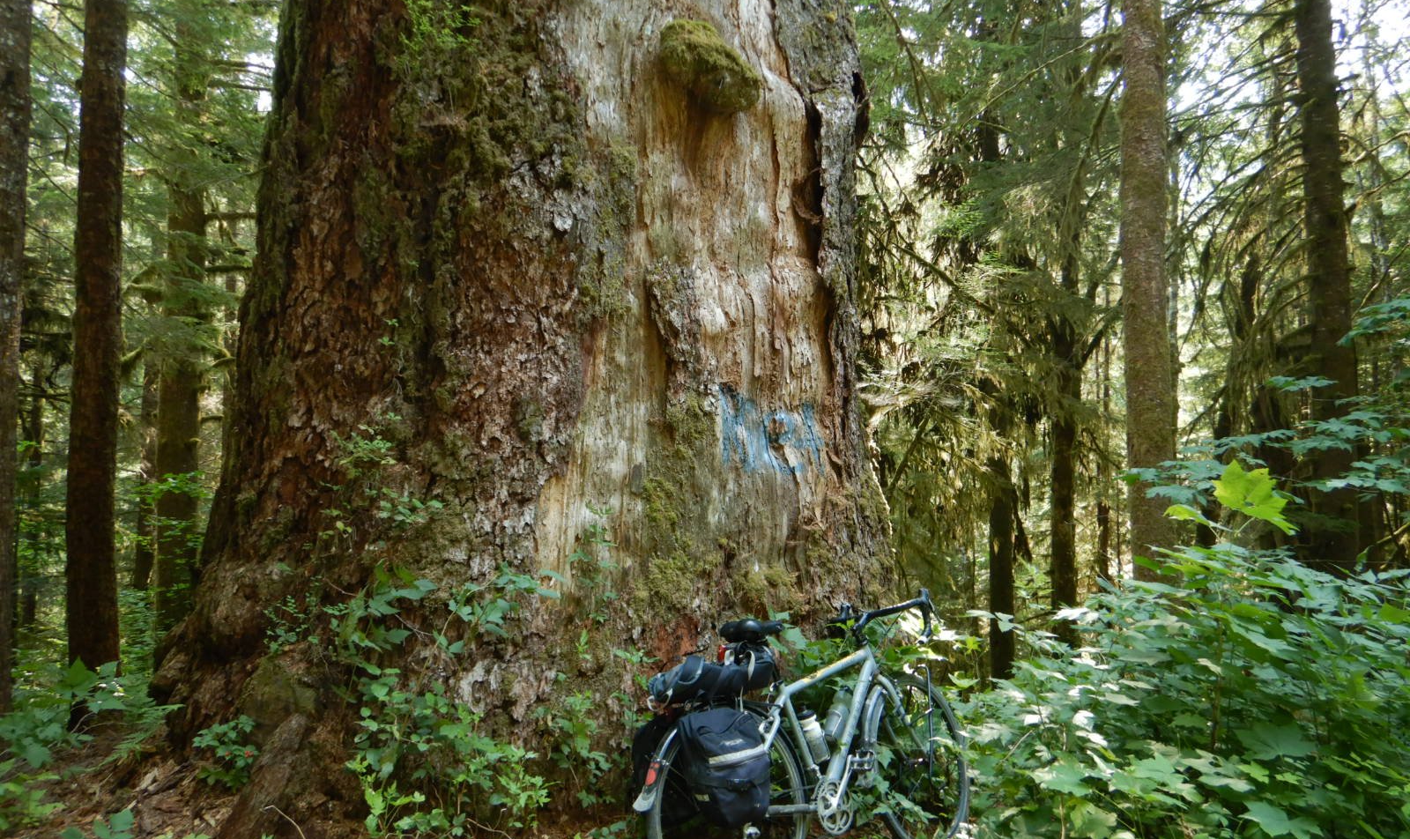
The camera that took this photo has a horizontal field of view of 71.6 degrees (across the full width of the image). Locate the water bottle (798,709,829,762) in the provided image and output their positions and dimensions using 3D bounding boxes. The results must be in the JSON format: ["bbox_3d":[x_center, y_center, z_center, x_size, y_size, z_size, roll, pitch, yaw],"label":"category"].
[{"bbox_3d":[0.388,1.132,3.493,0.074,0.200,0.074,-17,-3,-44],"label":"water bottle"}]

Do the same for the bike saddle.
[{"bbox_3d":[0.190,0.741,3.453,0.270,0.075,0.150,6,-19,-41],"label":"bike saddle"}]

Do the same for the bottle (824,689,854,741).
[{"bbox_3d":[0.494,1.085,3.607,0.074,0.200,0.074,-22,-60,45],"label":"bottle"}]

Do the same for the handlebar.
[{"bbox_3d":[0.688,0.803,3.887,0.160,0.205,0.440,6,-19,-41],"label":"handlebar"}]

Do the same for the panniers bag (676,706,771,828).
[{"bbox_3d":[0.067,1.078,3.043,0.260,0.355,0.140,6,-19,-41],"label":"panniers bag"}]

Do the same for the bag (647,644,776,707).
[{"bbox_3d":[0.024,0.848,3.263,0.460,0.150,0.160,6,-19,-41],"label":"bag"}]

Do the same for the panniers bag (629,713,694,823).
[{"bbox_3d":[-0.096,1.143,3.221,0.260,0.355,0.140,6,-19,-41],"label":"panniers bag"}]

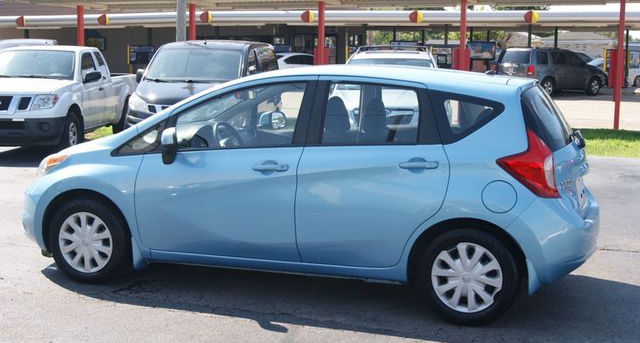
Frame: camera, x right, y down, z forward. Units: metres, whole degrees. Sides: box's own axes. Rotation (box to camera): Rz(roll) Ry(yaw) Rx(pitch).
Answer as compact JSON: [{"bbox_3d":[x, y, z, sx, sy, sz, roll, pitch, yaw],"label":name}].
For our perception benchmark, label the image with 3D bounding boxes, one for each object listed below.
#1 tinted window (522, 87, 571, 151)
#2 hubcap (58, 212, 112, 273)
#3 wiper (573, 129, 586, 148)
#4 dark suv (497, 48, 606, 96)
[{"bbox_3d":[1.498,-0.372,5.639,0.140,0.430,1.120,-24,-2,21],"label":"tinted window"},{"bbox_3d":[-1.594,0.485,6.016,0.410,0.410,0.060,3,8,19],"label":"hubcap"},{"bbox_3d":[1.691,-0.210,5.773,0.090,0.110,0.330,3,8,19],"label":"wiper"},{"bbox_3d":[8.830,-3.710,33.000,4.440,1.730,1.810,-4,9,-35],"label":"dark suv"}]

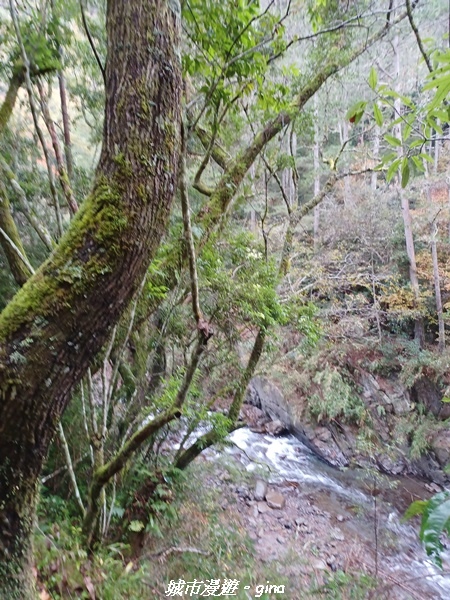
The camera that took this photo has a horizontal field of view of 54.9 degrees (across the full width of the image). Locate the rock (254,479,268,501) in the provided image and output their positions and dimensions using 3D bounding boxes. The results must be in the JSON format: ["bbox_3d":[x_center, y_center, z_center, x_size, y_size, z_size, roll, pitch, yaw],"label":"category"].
[{"bbox_3d":[0.724,3.761,8.600,0.260,0.320,0.320,0,4,0],"label":"rock"}]

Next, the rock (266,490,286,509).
[{"bbox_3d":[0.998,3.868,8.400,0.340,0.230,0.330,-1,4,-20],"label":"rock"}]

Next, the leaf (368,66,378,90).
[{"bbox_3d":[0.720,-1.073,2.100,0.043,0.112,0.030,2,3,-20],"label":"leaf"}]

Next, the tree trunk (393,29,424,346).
[{"bbox_3d":[7.220,-4.581,17.300,0.600,12.758,0.500,-2,-3,0],"label":"tree trunk"}]

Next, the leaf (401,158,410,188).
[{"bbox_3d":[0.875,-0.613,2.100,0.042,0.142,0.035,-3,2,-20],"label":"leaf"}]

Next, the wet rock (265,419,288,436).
[{"bbox_3d":[1.295,3.237,11.000,0.500,0.330,0.420,-1,4,-20],"label":"wet rock"}]

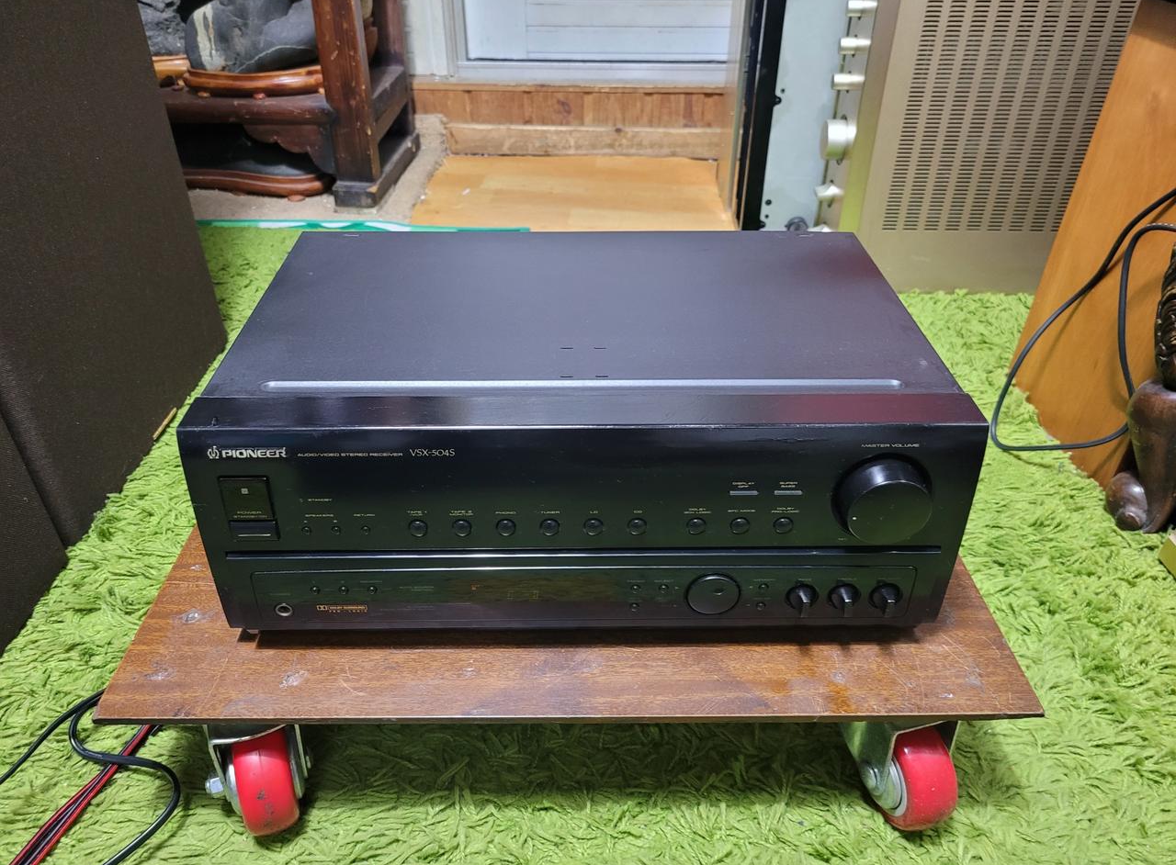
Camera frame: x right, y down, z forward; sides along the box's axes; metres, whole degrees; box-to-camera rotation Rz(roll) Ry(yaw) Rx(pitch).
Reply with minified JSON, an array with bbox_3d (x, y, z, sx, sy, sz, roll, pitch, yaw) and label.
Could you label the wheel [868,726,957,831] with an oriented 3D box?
[{"bbox_3d":[0.197,0.206,0.552,0.035,0.078,0.078,-10,35,-15],"label":"wheel"}]

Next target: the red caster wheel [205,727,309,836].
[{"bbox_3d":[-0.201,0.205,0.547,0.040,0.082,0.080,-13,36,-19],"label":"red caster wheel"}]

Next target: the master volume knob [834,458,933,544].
[{"bbox_3d":[0.160,0.039,0.474,0.049,0.049,0.018,0,34,-1],"label":"master volume knob"}]

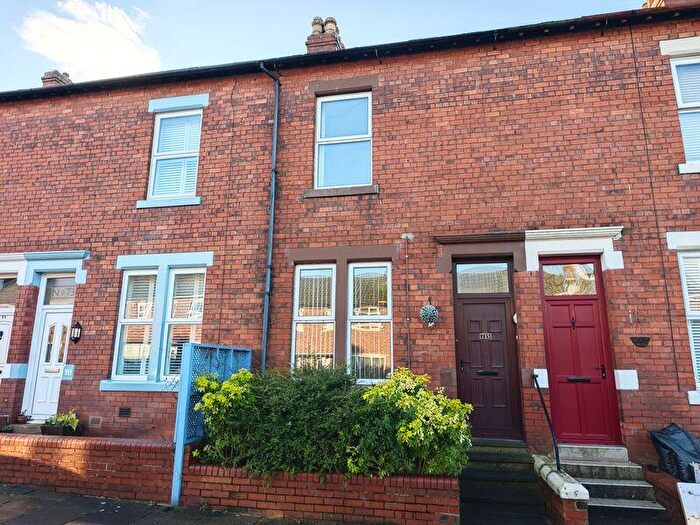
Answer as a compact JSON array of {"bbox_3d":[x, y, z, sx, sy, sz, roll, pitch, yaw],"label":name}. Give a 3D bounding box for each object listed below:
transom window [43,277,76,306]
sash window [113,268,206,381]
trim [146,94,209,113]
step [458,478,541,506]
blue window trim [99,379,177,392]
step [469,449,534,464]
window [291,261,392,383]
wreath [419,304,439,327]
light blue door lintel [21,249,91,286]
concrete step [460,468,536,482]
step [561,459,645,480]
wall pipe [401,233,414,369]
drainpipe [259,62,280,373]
[{"bbox_3d":[-5.558,0.556,8.920,0.760,0.566,0.070,-2,-13,11],"label":"transom window"},{"bbox_3d":[-3.293,1.061,8.078,1.671,1.944,0.120,-2,-12,11],"label":"sash window"},{"bbox_3d":[-3.323,-3.078,9.066,1.303,0.277,0.130,-2,-13,12],"label":"trim"},{"bbox_3d":[1.885,2.885,5.837,0.975,0.190,0.400,-2,-13,11],"label":"step"},{"bbox_3d":[-3.317,2.110,7.924,1.987,0.160,0.165,-2,-13,11],"label":"blue window trim"},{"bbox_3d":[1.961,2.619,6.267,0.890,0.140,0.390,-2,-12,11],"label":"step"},{"bbox_3d":[-0.118,0.975,7.631,1.652,1.943,0.120,-2,-13,11],"label":"window"},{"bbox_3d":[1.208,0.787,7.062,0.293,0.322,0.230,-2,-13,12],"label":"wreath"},{"bbox_3d":[-5.501,0.113,8.754,1.430,0.610,0.230,-2,-13,12],"label":"light blue door lintel"},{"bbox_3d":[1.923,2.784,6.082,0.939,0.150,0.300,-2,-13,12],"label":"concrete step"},{"bbox_3d":[3.293,2.770,6.223,1.030,0.170,0.310,-2,-13,11],"label":"step"},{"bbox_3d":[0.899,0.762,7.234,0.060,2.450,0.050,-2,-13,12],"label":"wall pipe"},{"bbox_3d":[-1.489,-0.577,7.930,0.328,6.300,0.270,-2,-13,12],"label":"drainpipe"}]

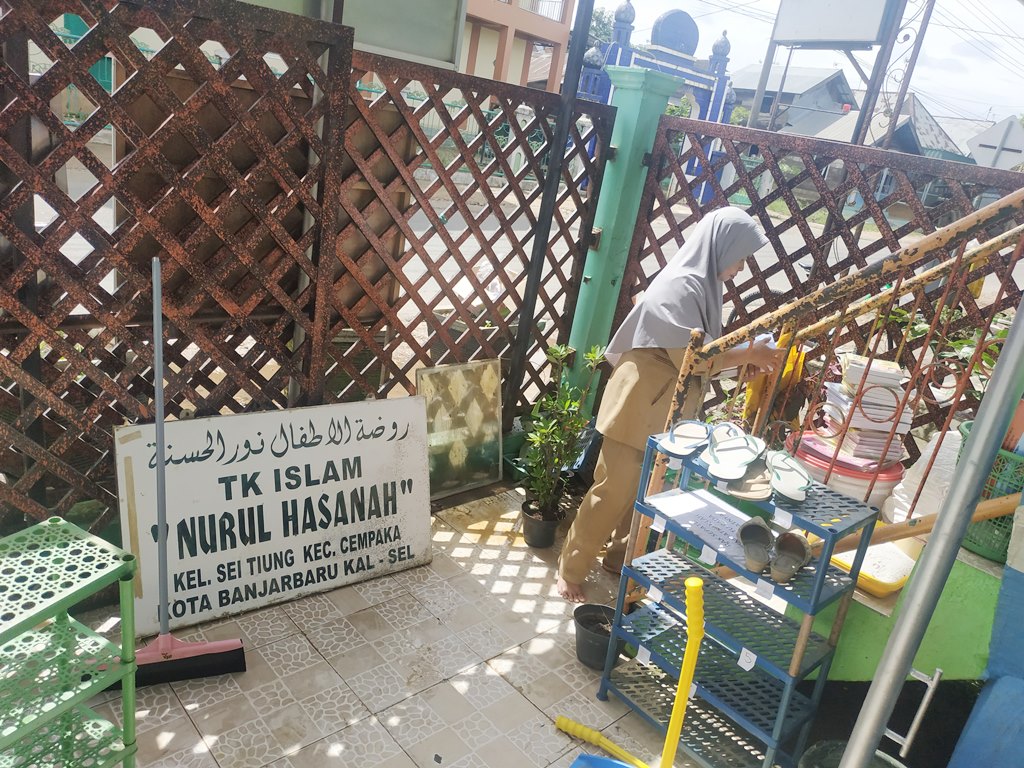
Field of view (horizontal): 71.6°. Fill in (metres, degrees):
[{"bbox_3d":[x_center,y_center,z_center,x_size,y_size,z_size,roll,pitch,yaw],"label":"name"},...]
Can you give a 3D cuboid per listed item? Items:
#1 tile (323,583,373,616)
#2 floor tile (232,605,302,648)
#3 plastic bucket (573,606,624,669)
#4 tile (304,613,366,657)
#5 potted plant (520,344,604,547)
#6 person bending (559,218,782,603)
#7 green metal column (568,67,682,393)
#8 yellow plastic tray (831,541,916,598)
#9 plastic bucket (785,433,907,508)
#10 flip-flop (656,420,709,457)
[{"bbox_3d":[-0.545,0.729,2.381,0.108,0.012,0.148,-7,24,-44],"label":"tile"},{"bbox_3d":[-0.749,0.753,2.189,0.148,0.012,0.148,-7,24,-44],"label":"floor tile"},{"bbox_3d":[0.275,0.818,2.283,0.165,0.160,0.165,9,17,-3],"label":"plastic bucket"},{"bbox_3d":[-0.549,0.788,2.194,0.148,0.012,0.148,-7,24,-44],"label":"tile"},{"bbox_3d":[0.196,0.259,2.837,0.270,0.849,0.260,12,18,5],"label":"potted plant"},{"bbox_3d":[0.567,0.116,2.512,0.580,1.440,0.450,14,18,11],"label":"person bending"},{"bbox_3d":[0.441,-0.505,3.503,0.230,1.962,0.230,-7,24,-44],"label":"green metal column"},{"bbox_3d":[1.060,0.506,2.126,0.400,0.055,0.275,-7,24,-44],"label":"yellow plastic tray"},{"bbox_3d":[1.038,0.386,2.336,0.370,0.360,0.370,9,17,-3],"label":"plastic bucket"},{"bbox_3d":[0.471,0.129,1.916,0.098,0.047,0.260,22,21,32],"label":"flip-flop"}]

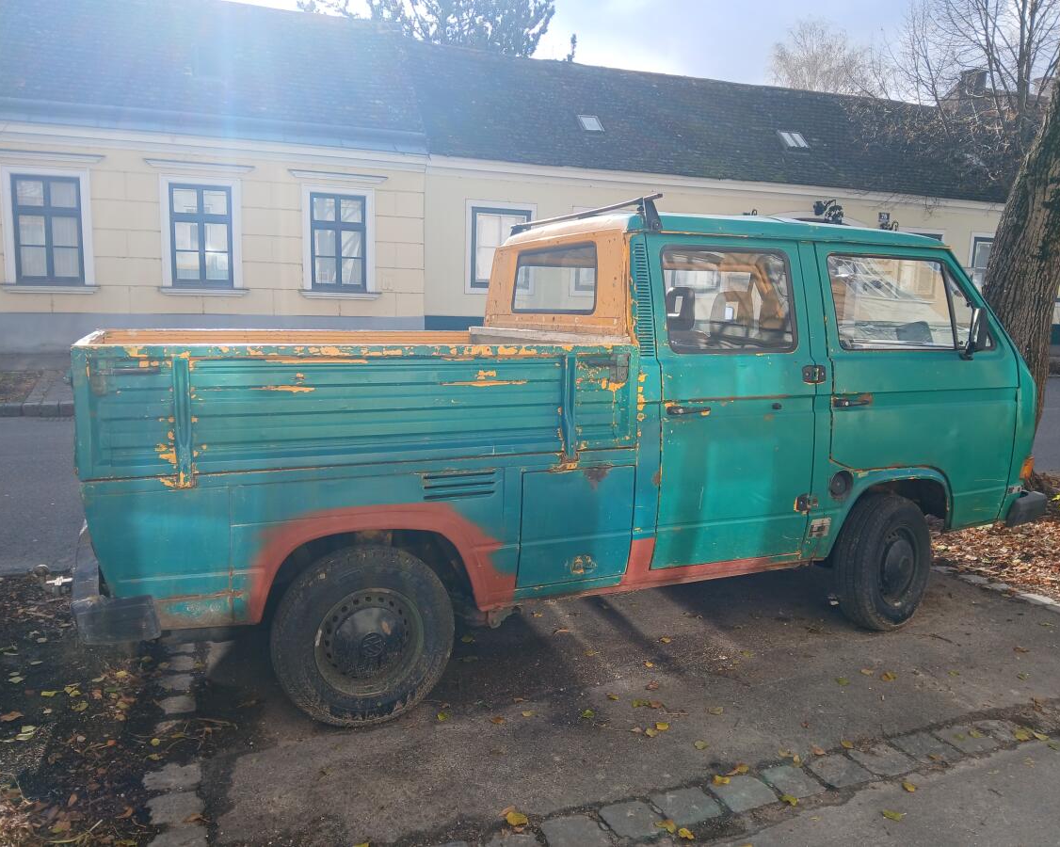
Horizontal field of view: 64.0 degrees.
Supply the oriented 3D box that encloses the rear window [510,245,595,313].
[{"bbox_3d":[0.101,-0.677,4.015,0.040,0.315,0.910,2,7,-24],"label":"rear window"}]

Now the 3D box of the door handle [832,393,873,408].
[{"bbox_3d":[1.373,-0.090,3.628,0.195,0.045,0.042,-3,8,-24],"label":"door handle"}]

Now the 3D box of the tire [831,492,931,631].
[{"bbox_3d":[1.681,0.654,4.031,0.640,0.640,0.195,-6,10,-40],"label":"tire"}]

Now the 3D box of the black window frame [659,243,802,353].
[{"bbox_3d":[0.825,-0.501,3.451,0.645,0.445,0.040,-3,-5,-24],"label":"black window frame"}]

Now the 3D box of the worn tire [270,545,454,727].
[{"bbox_3d":[-0.593,0.751,3.043,0.635,0.635,0.190,-3,8,-24],"label":"worn tire"}]

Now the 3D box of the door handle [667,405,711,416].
[{"bbox_3d":[0.619,-0.047,3.298,0.185,0.040,0.042,-3,8,-24],"label":"door handle"}]

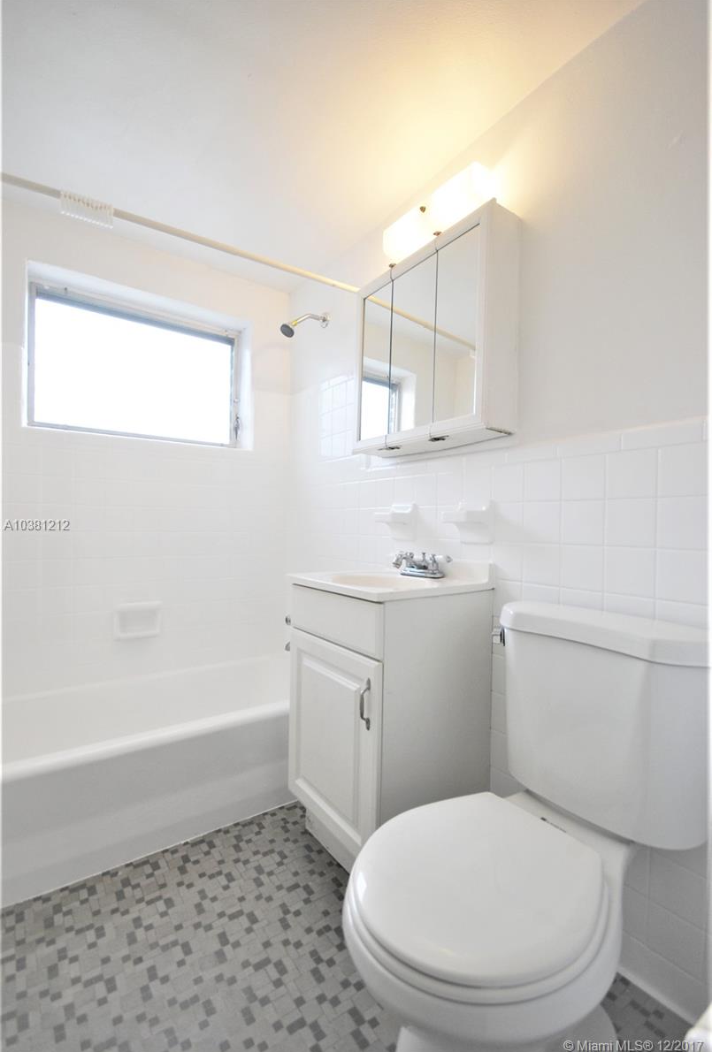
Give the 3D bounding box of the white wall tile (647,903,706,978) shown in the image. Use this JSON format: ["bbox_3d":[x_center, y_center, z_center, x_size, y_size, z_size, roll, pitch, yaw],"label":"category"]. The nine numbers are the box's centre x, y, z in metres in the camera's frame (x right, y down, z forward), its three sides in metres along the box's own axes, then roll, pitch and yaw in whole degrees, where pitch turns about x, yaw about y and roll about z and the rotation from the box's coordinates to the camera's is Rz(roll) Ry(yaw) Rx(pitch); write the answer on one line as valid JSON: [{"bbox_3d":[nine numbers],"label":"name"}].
[{"bbox_3d":[0.678,0.871,0.930,0.010,0.108,0.108,1,0,-36],"label":"white wall tile"}]

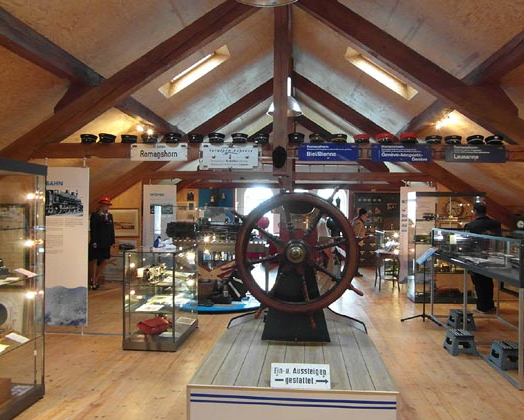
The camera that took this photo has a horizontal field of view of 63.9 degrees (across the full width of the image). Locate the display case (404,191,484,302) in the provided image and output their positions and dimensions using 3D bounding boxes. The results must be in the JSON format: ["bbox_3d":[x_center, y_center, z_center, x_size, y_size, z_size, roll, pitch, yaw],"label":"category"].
[{"bbox_3d":[3.364,0.681,7.708,1.200,1.980,0.520,1,0,5],"label":"display case"}]

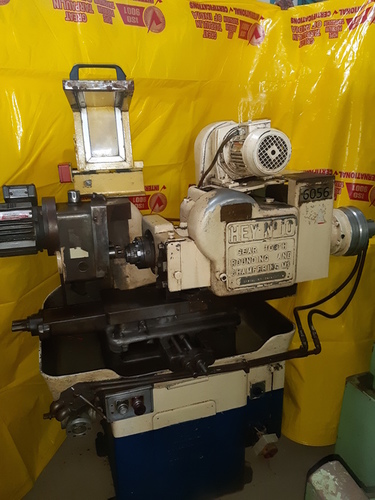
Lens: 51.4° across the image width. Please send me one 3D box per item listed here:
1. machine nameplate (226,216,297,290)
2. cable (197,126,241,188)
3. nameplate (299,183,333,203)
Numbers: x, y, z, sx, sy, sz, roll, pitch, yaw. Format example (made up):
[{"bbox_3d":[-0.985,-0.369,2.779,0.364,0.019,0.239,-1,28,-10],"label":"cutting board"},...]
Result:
[{"bbox_3d":[0.296,0.015,1.559,0.304,0.285,0.015,-7,16,-16],"label":"machine nameplate"},{"bbox_3d":[0.132,-0.387,1.639,0.188,0.231,0.070,-7,16,-16],"label":"cable"},{"bbox_3d":[0.520,-0.231,1.577,0.154,0.067,0.005,-7,16,-16],"label":"nameplate"}]

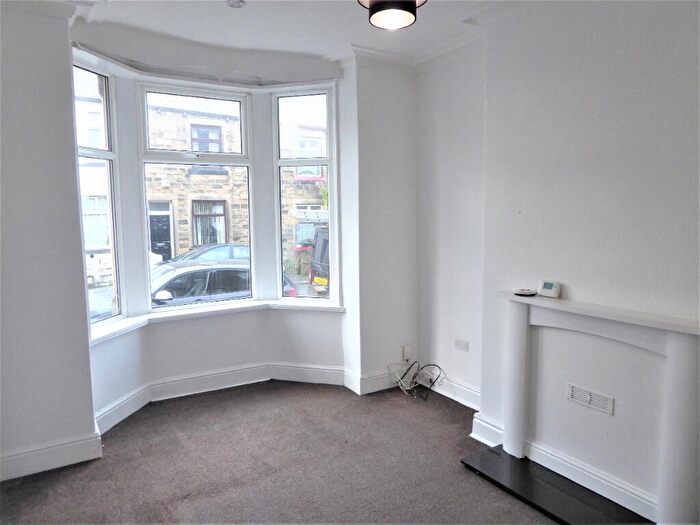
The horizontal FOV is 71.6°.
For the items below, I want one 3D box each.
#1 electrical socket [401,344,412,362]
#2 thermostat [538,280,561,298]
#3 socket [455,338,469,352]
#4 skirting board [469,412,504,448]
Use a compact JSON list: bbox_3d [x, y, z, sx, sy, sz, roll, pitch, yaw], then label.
[{"bbox_3d":[0.498,0.802,4.275,0.093,0.148,0.042,-4,7,-31],"label":"electrical socket"},{"bbox_3d":[1.084,0.146,2.633,0.032,0.088,0.104,10,0,-32],"label":"thermostat"},{"bbox_3d":[0.885,0.657,3.845,0.014,0.086,0.146,-4,7,-31],"label":"socket"},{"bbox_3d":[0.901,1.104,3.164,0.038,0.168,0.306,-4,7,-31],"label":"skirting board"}]

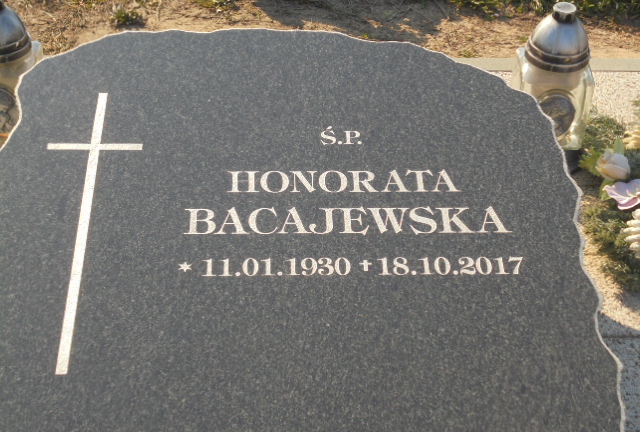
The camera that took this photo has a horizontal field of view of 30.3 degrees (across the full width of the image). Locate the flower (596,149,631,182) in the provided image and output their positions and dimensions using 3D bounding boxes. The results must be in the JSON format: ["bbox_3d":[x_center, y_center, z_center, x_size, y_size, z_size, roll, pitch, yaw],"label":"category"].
[{"bbox_3d":[0.481,-0.084,1.940,0.053,0.048,0.053,-27,45,-31],"label":"flower"}]

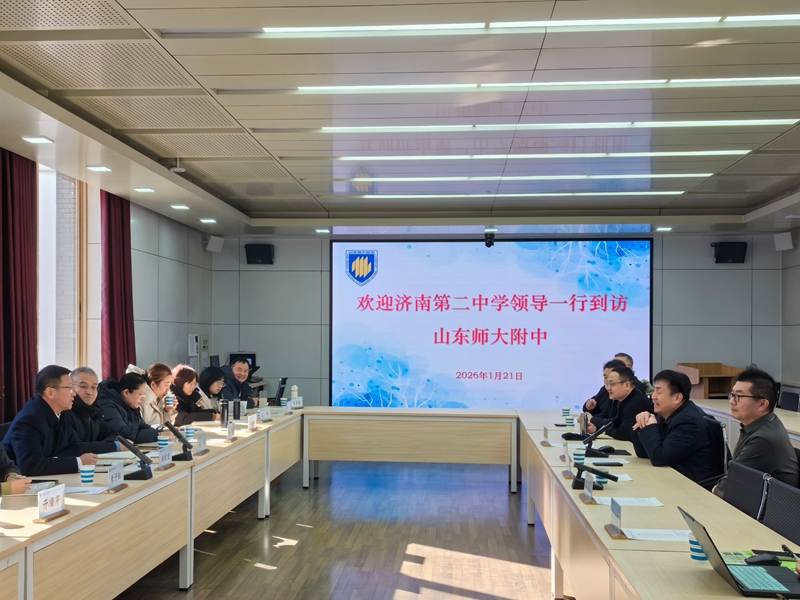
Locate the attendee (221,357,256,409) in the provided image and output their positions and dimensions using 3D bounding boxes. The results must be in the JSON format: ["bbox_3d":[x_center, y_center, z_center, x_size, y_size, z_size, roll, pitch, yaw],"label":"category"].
[{"bbox_3d":[-1.767,1.254,6.957,0.720,1.270,0.580,-2,-4,43],"label":"attendee"}]

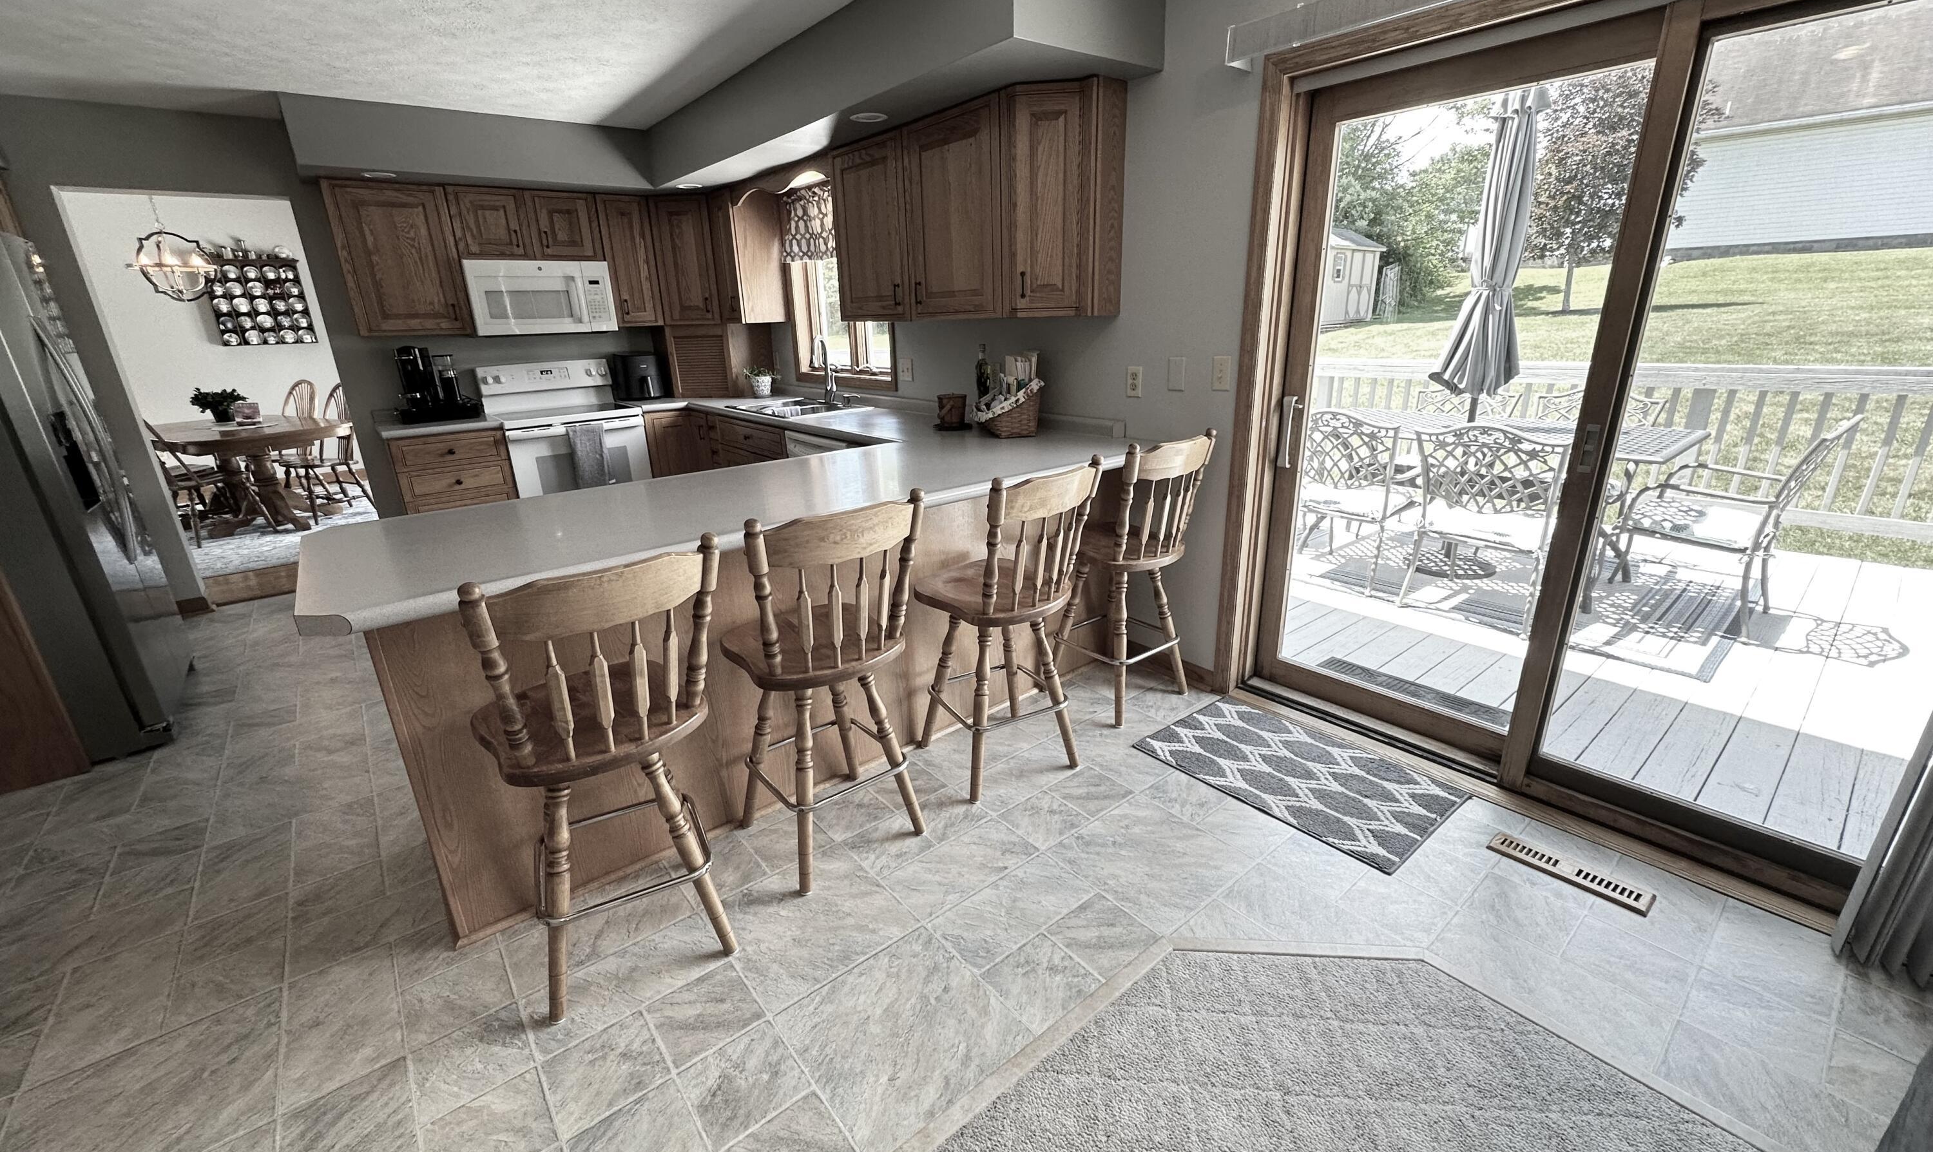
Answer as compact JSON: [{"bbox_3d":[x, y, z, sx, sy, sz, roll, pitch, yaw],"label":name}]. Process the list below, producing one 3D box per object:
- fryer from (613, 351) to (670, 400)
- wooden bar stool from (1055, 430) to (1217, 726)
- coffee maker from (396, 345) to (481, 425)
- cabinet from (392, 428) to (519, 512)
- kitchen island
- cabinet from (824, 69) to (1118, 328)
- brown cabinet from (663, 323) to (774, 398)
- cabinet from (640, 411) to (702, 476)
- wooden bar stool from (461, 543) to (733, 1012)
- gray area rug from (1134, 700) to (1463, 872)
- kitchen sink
[{"bbox_3d":[-2.184,-1.318,5.186,0.240,0.285,0.300,-16,24,-35],"label":"fryer"},{"bbox_3d":[0.556,-0.021,2.794,0.440,1.020,0.470,-15,22,-32],"label":"wooden bar stool"},{"bbox_3d":[-3.058,-1.100,4.471,0.390,0.415,0.320,-16,23,-36],"label":"coffee maker"},{"bbox_3d":[-2.996,-0.423,4.600,0.540,0.870,0.620,-16,24,-35],"label":"cabinet"},{"bbox_3d":[-0.495,0.129,2.653,2.530,0.915,1.040,-16,23,-36],"label":"kitchen island"},{"bbox_3d":[-0.038,-1.474,3.258,0.340,0.760,1.480,-16,24,-35],"label":"cabinet"},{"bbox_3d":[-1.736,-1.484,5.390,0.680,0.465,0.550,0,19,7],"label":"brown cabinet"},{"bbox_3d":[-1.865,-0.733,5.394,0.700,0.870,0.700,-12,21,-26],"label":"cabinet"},{"bbox_3d":[-0.795,0.397,1.737,0.460,1.020,0.460,-16,24,-35],"label":"wooden bar stool"},{"bbox_3d":[1.025,0.608,2.464,0.505,0.012,0.830,-16,24,-35],"label":"gray area rug"},{"bbox_3d":[-0.980,-0.898,4.555,0.540,0.190,0.860,-16,23,-36],"label":"kitchen sink"}]

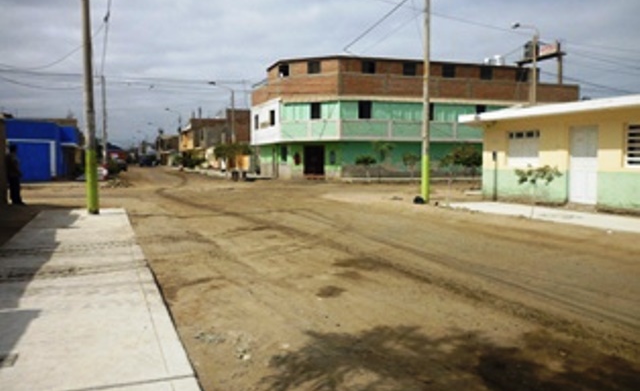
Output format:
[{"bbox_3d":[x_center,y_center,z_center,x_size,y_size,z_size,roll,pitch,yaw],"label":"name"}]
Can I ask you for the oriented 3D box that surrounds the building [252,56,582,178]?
[{"bbox_3d":[8.039,-6.335,46.380,26.281,9.200,12.049,-1,4,-19],"label":"building"}]

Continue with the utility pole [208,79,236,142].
[{"bbox_3d":[-8.981,-6.123,47.296,2.400,8.550,0.350,-2,4,-22],"label":"utility pole"}]

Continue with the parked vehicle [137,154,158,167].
[{"bbox_3d":[-28.781,-5.441,86.832,1.850,1.750,4.400,-2,4,-22],"label":"parked vehicle"}]

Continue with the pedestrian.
[{"bbox_3d":[-8.881,-0.606,15.094,0.420,1.740,0.500,-2,4,-23],"label":"pedestrian"}]

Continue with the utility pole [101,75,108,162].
[{"bbox_3d":[-17.148,-5.500,41.218,0.300,8.150,0.300,-2,4,-22],"label":"utility pole"}]

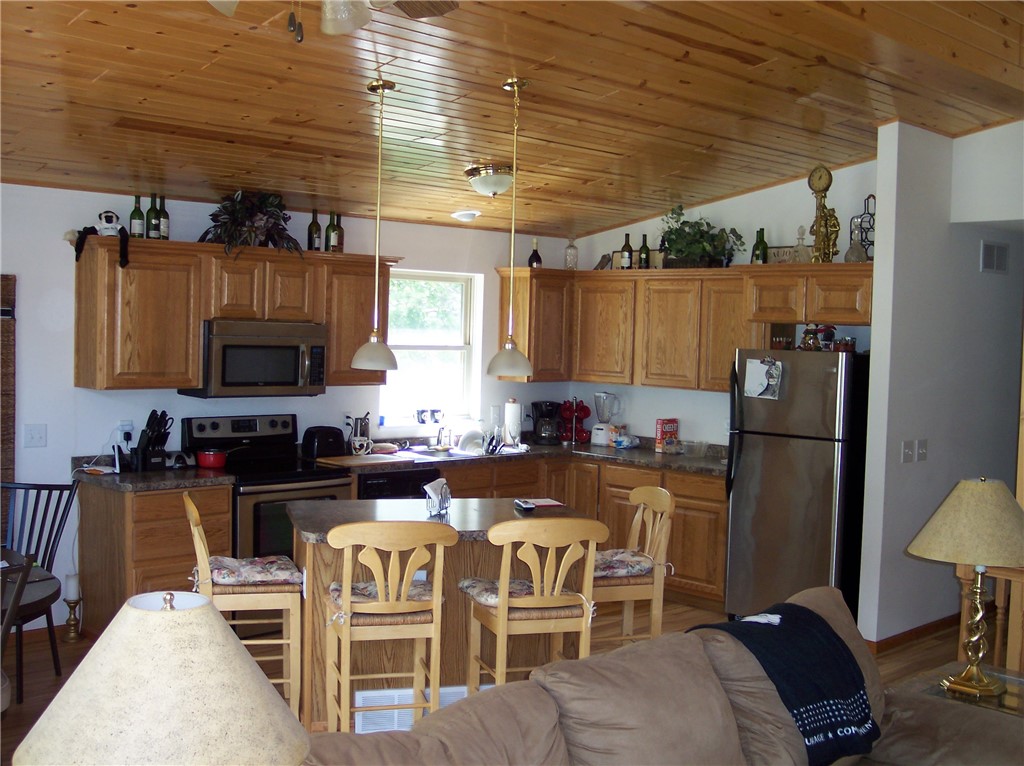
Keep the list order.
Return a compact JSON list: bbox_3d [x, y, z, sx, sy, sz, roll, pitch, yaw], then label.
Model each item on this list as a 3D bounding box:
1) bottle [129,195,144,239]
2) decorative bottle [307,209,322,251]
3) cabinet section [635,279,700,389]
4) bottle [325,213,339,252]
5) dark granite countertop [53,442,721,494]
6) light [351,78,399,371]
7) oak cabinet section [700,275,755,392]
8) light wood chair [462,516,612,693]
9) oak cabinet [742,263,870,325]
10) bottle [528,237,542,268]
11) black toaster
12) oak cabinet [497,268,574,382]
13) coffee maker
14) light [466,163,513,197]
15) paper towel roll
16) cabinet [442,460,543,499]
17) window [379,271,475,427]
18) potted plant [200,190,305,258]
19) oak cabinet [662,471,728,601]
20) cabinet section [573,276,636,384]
[{"bbox_3d":[-2.018,-0.864,6.051,0.075,0.284,0.075,-1,4,-43],"label":"bottle"},{"bbox_3d":[-1.197,-0.903,6.827,0.077,0.297,0.077,1,3,0],"label":"decorative bottle"},{"bbox_3d":[1.163,-0.340,7.740,0.322,0.747,0.571,-1,4,-42],"label":"cabinet section"},{"bbox_3d":[-1.095,-0.893,6.834,0.076,0.293,0.076,1,3,0],"label":"bottle"},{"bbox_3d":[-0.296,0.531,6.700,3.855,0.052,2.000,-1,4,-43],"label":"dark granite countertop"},{"bbox_3d":[-0.573,-0.666,4.814,0.200,1.225,0.200,1,3,0],"label":"light"},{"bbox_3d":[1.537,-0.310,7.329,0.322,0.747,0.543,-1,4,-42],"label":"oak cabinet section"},{"bbox_3d":[0.087,1.030,4.734,0.505,0.995,0.490,1,3,-16],"label":"light wood chair"},{"bbox_3d":[1.923,-0.519,6.737,0.590,0.340,0.840,-1,4,-43],"label":"oak cabinet"},{"bbox_3d":[0.165,-0.906,8.023,0.091,0.265,0.091,1,3,0],"label":"bottle"},{"bbox_3d":[-1.159,0.373,6.969,0.250,0.200,0.170,-1,4,-43],"label":"black toaster"},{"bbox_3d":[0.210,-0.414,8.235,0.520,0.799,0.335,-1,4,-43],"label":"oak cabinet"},{"bbox_3d":[0.257,0.294,8.293,0.210,0.320,0.230,2,3,1],"label":"coffee maker"},{"bbox_3d":[-0.116,-1.127,6.225,0.288,0.154,0.288,-4,-3,0],"label":"light"},{"bbox_3d":[-0.002,0.291,8.130,0.130,0.330,0.130,1,3,0],"label":"paper towel roll"},{"bbox_3d":[-0.330,0.941,7.628,0.911,0.873,0.630,-1,4,-43],"label":"cabinet"},{"bbox_3d":[-0.579,-0.238,7.675,0.894,1.023,0.099,-1,4,-43],"label":"window"},{"bbox_3d":[-1.497,-0.912,6.500,0.610,0.385,0.420,-1,4,-43],"label":"potted plant"},{"bbox_3d":[1.364,0.998,7.283,0.635,0.873,0.525,-1,4,-43],"label":"oak cabinet"},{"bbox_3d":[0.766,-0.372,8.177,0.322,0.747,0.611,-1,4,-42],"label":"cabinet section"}]

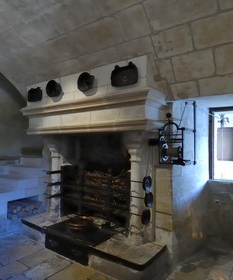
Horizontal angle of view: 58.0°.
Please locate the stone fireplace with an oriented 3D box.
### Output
[{"bbox_3d":[-0.515,0.220,3.510,2.680,2.460,0.740,0,-1,35],"label":"stone fireplace"}]

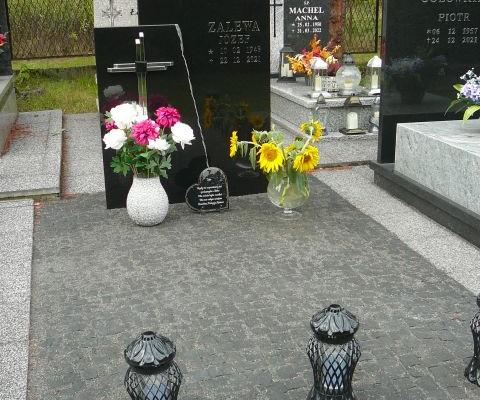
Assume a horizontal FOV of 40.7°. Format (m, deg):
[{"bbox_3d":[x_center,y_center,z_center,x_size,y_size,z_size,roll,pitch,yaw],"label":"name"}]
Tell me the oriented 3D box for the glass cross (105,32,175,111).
[{"bbox_3d":[-0.592,-0.722,3.965,0.405,0.581,0.045,-5,19,-12],"label":"glass cross"}]

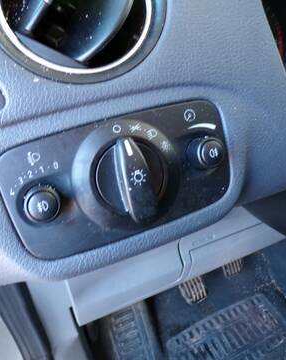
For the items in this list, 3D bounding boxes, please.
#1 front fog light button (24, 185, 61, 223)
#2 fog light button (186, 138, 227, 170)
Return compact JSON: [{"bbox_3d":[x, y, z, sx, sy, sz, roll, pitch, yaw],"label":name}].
[{"bbox_3d":[-0.053,0.013,0.176,0.018,0.018,0.014,-17,13,-16],"label":"front fog light button"},{"bbox_3d":[0.038,-0.017,0.204,0.018,0.018,0.014,-17,13,-16],"label":"fog light button"}]

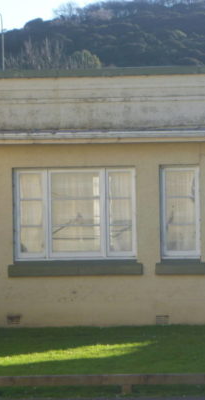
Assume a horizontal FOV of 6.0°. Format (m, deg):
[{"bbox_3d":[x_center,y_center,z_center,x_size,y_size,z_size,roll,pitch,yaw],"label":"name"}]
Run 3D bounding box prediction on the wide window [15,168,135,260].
[{"bbox_3d":[-0.452,0.226,33.008,2.096,1.558,0.120,-1,2,10],"label":"wide window"}]

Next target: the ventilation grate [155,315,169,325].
[{"bbox_3d":[1.002,1.985,32.704,0.214,0.138,0.050,-1,2,10],"label":"ventilation grate"}]

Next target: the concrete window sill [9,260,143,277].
[{"bbox_3d":[-0.439,1.158,32.963,2.289,0.243,0.220,-1,2,10],"label":"concrete window sill"}]

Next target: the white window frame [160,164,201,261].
[{"bbox_3d":[1.296,0.198,32.700,0.672,1.558,0.120,-1,2,10],"label":"white window frame"}]

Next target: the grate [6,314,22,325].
[{"bbox_3d":[-1.485,2.012,33.143,0.231,0.155,0.050,-1,2,10],"label":"grate"}]

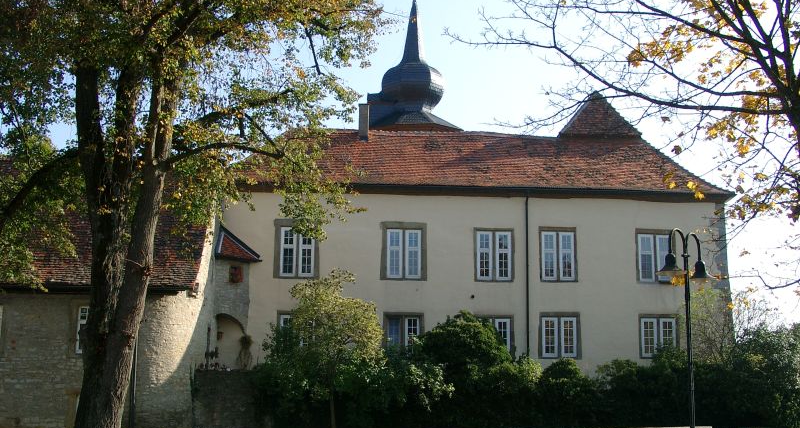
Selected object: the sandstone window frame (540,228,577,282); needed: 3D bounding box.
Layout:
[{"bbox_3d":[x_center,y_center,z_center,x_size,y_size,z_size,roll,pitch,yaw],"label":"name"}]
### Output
[{"bbox_3d":[5.492,1.434,30.619,1.343,1.955,0.220,1,-10,-5],"label":"sandstone window frame"}]

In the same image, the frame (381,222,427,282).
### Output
[{"bbox_3d":[0.135,1.296,30.111,1.563,2.022,0.220,1,-10,-5],"label":"frame"}]

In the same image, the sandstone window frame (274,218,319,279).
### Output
[{"bbox_3d":[-3.501,1.205,29.766,1.533,2.017,0.220,1,-10,-5],"label":"sandstone window frame"}]

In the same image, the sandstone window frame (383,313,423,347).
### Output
[{"bbox_3d":[0.124,4.137,29.637,1.420,1.599,0.220,1,-10,-5],"label":"sandstone window frame"}]

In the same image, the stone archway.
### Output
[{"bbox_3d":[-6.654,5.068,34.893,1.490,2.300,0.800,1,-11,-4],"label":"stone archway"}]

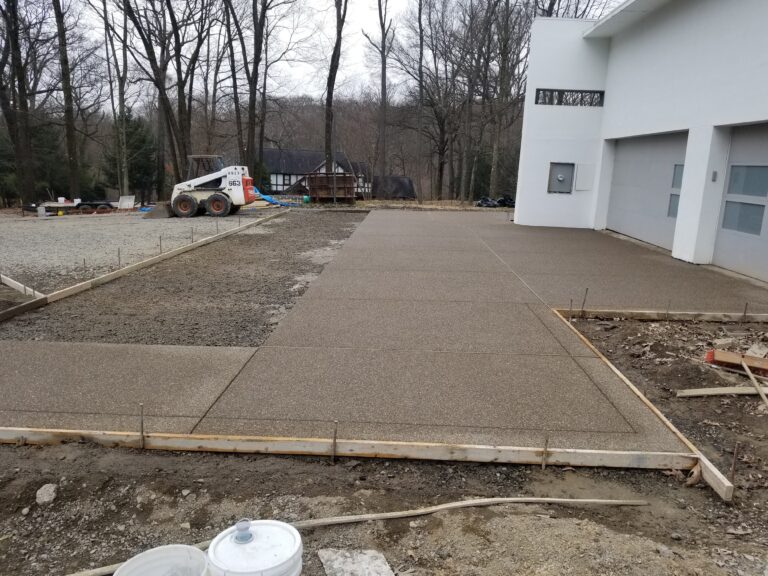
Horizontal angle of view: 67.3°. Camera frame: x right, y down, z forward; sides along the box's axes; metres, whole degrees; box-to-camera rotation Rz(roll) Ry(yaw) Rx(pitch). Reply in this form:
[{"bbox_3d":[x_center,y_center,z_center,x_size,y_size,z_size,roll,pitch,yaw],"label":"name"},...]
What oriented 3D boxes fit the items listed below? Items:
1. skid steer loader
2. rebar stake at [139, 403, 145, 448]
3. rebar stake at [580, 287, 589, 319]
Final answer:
[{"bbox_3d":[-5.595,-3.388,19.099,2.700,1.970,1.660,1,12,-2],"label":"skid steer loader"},{"bbox_3d":[-1.464,0.838,3.495,0.017,0.297,0.017,4,12,1],"label":"rebar stake"},{"bbox_3d":[2.360,0.176,6.781,0.017,0.356,0.017,8,12,1],"label":"rebar stake"}]

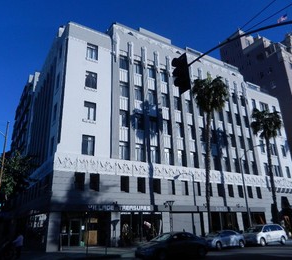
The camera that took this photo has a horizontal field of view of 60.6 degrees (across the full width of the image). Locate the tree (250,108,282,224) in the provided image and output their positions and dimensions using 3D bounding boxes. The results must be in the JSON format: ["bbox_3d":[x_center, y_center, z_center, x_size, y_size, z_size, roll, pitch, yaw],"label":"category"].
[{"bbox_3d":[15.469,4.632,29.802,4.000,15.529,4.000,11,-24,-30],"label":"tree"}]

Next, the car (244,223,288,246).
[{"bbox_3d":[10.843,9.701,23.212,5.000,1.750,1.950,11,-24,-30],"label":"car"}]

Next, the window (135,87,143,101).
[{"bbox_3d":[-0.820,-4.413,30.701,1.160,1.920,0.200,11,-23,-30],"label":"window"}]

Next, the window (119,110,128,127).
[{"bbox_3d":[-2.504,-1.252,28.196,1.120,1.980,0.150,11,-24,-30],"label":"window"}]

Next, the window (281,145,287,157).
[{"bbox_3d":[23.315,3.573,42.261,1.100,1.900,0.200,11,-24,-30],"label":"window"}]

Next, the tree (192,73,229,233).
[{"bbox_3d":[6.974,1.729,24.355,3.900,16.994,3.900,11,-24,-30],"label":"tree"}]

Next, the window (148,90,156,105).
[{"bbox_3d":[0.748,-4.085,31.625,1.120,1.920,0.200,11,-23,-30],"label":"window"}]

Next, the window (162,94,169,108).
[{"bbox_3d":[2.502,-3.794,32.476,1.120,1.980,0.150,11,-24,-30],"label":"window"}]

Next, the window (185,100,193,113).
[{"bbox_3d":[5.510,-3.106,32.672,1.085,1.866,0.220,11,-24,-29],"label":"window"}]

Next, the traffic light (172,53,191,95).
[{"bbox_3d":[1.179,-1.888,8.359,0.420,1.240,0.560,8,-23,-24],"label":"traffic light"}]

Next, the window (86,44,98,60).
[{"bbox_3d":[-6.144,-8.974,28.859,1.320,1.950,0.200,11,-23,-30],"label":"window"}]

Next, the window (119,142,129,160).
[{"bbox_3d":[-2.300,2.117,25.530,1.085,1.888,0.220,11,-24,-29],"label":"window"}]

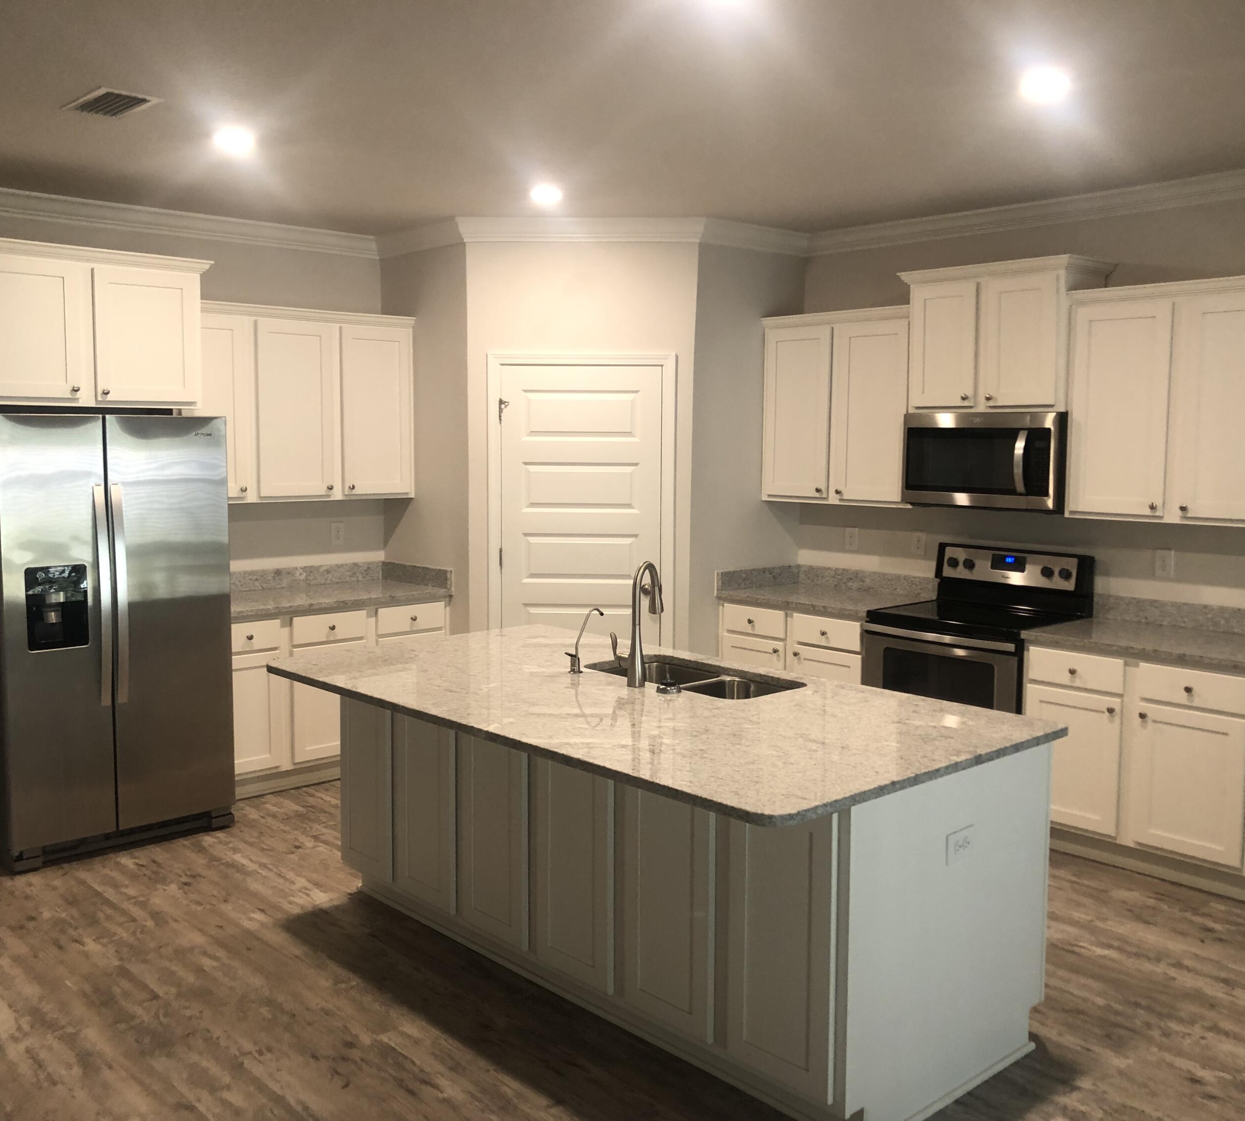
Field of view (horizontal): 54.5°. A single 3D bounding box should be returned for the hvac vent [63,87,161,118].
[{"bbox_3d":[-1.649,-1.458,3.893,0.188,0.020,0.350,-5,8,-42],"label":"hvac vent"}]

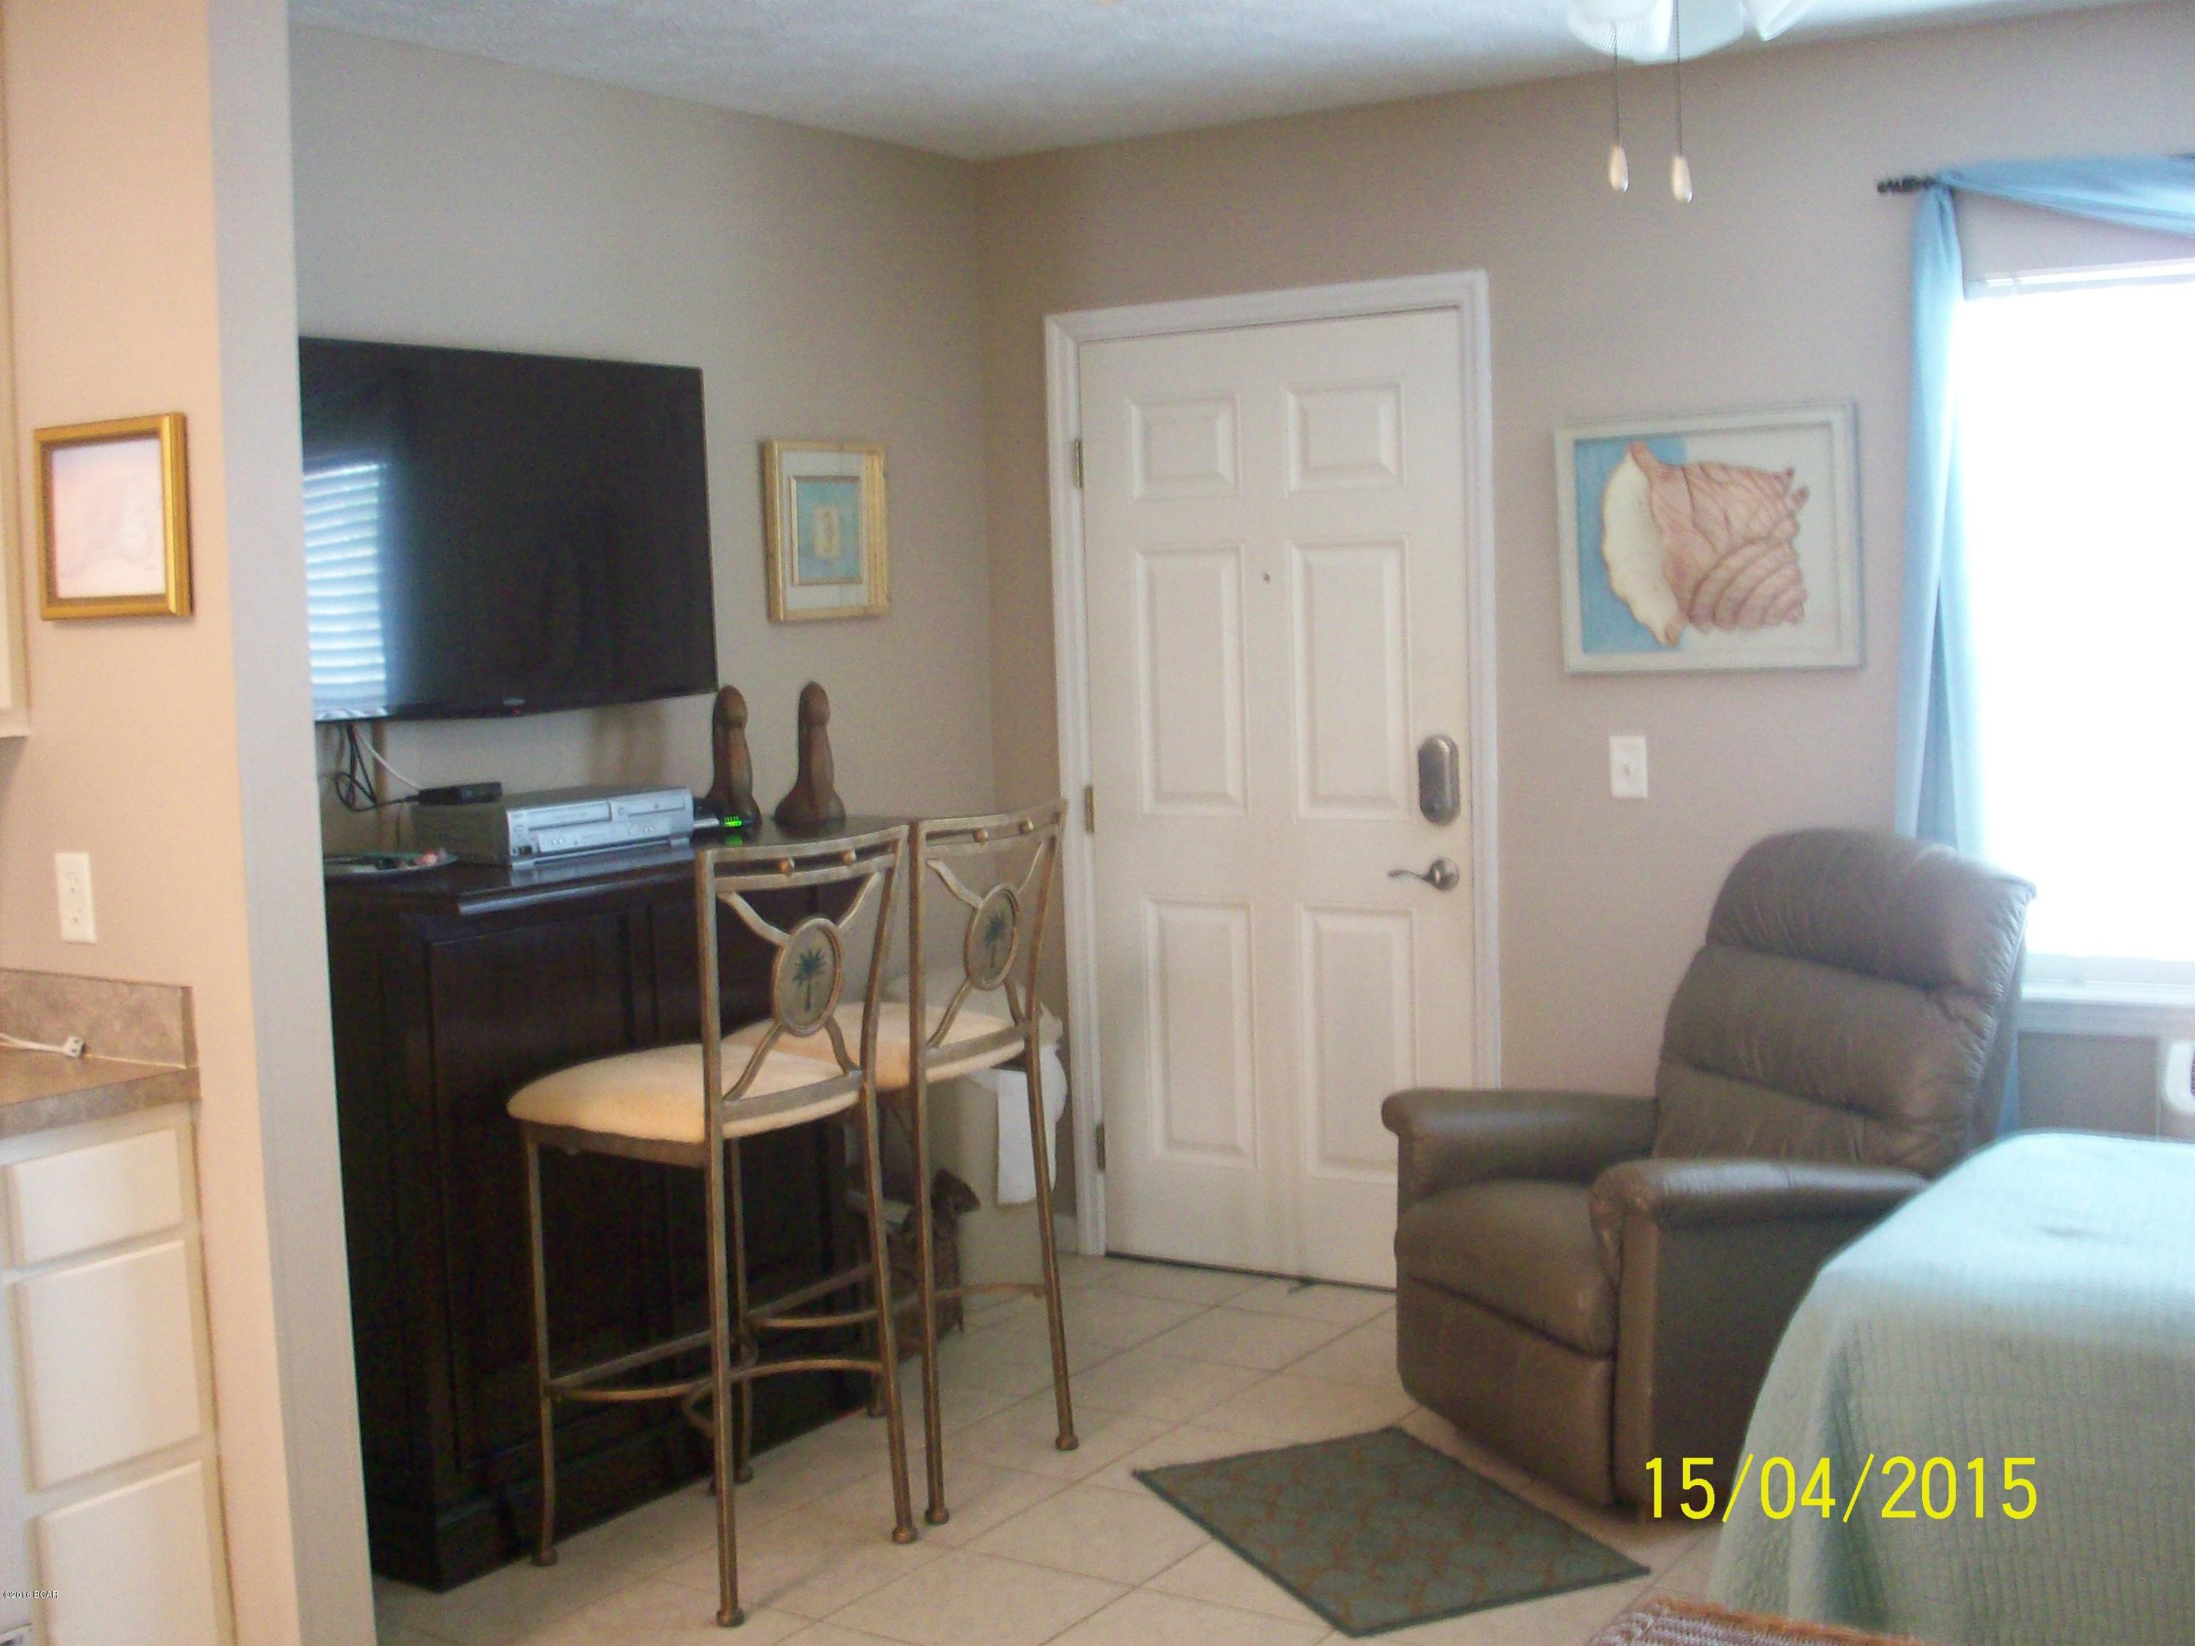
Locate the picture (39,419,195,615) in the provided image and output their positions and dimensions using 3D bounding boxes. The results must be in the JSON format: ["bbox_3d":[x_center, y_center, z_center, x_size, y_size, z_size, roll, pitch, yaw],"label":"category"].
[{"bbox_3d":[-1.234,-0.379,2.936,0.265,0.243,0.030,1,5,34],"label":"picture"}]

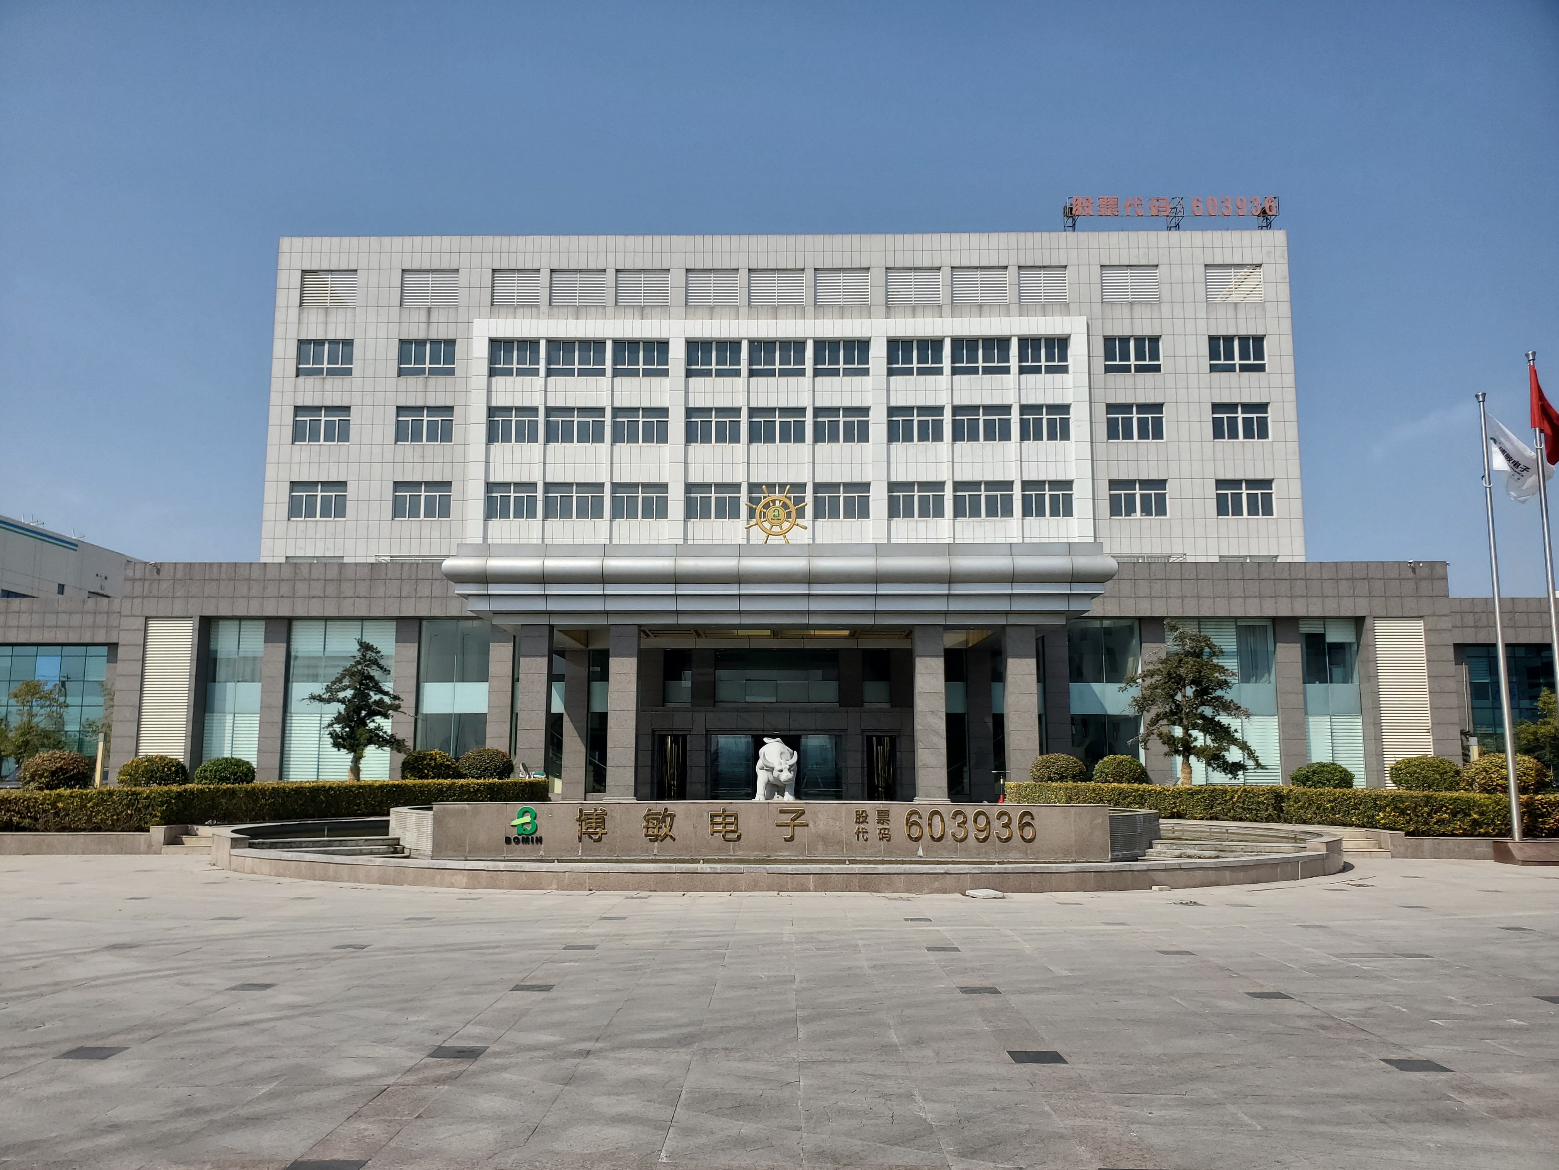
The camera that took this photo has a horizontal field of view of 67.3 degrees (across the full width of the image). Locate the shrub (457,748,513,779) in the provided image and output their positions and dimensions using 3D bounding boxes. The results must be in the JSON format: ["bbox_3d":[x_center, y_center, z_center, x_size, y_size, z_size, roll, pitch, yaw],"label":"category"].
[{"bbox_3d":[-7.710,4.932,30.792,1.483,1.300,1.500,0,-8,1],"label":"shrub"}]

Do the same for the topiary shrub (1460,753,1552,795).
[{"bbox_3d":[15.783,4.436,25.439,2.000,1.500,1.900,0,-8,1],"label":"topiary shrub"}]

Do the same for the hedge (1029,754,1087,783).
[{"bbox_3d":[8.515,5.867,35.827,1.789,1.398,1.750,0,-8,0],"label":"hedge"}]

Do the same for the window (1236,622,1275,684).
[{"bbox_3d":[18.846,2.735,46.339,1.480,2.460,0.120,0,-8,1],"label":"window"}]

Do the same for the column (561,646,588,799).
[{"bbox_3d":[-8.342,5.727,48.332,0.946,6.210,0.900,0,-8,0],"label":"column"}]

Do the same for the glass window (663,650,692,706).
[{"bbox_3d":[-4.252,3.866,48.960,1.222,2.392,0.150,0,-8,0],"label":"glass window"}]

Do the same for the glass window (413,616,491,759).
[{"bbox_3d":[-11.666,4.184,41.697,2.623,6.019,0.150,0,-8,1],"label":"glass window"}]

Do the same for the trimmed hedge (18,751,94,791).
[{"bbox_3d":[-15.589,4.259,25.205,1.677,1.400,1.600,0,-8,1],"label":"trimmed hedge"}]

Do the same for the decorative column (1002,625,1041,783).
[{"bbox_3d":[7.889,4.325,38.111,0.950,6.000,0.950,0,-8,1],"label":"decorative column"}]

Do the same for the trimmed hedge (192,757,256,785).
[{"bbox_3d":[-13.348,4.741,28.117,1.568,1.250,1.500,0,-8,1],"label":"trimmed hedge"}]

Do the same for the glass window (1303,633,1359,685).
[{"bbox_3d":[21.797,2.965,46.208,2.100,2.080,0.120,0,-8,1],"label":"glass window"}]

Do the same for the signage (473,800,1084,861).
[{"bbox_3d":[0.031,3.757,17.853,9.489,0.920,0.350,0,-8,1],"label":"signage"}]

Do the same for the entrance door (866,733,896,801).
[{"bbox_3d":[3.796,6.776,43.185,1.120,2.450,0.150,0,-8,1],"label":"entrance door"}]

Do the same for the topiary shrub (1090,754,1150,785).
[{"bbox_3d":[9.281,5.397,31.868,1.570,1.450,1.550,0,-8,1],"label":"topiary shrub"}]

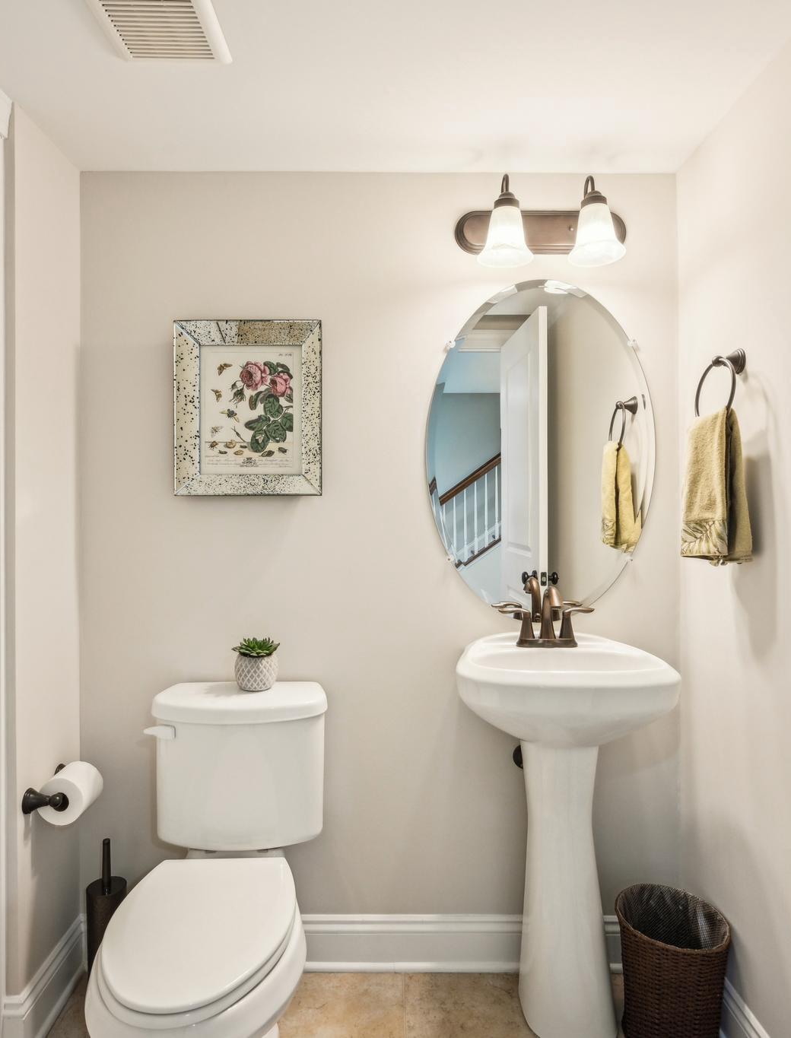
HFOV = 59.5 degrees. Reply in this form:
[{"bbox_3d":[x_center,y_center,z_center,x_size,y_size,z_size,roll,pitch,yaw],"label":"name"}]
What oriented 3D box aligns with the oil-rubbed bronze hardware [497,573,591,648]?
[{"bbox_3d":[0.386,0.245,1.712,0.246,0.158,0.168,0,1,0],"label":"oil-rubbed bronze hardware"}]

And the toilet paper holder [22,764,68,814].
[{"bbox_3d":[-0.794,0.635,1.645,0.076,0.058,0.203,0,1,0],"label":"toilet paper holder"}]

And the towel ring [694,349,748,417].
[{"bbox_3d":[0.720,-0.279,1.497,0.068,0.180,0.170,0,1,0],"label":"towel ring"}]

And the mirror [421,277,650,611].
[{"bbox_3d":[0.384,-0.178,1.827,0.608,0.905,0.016,0,1,0],"label":"mirror"}]

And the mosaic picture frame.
[{"bbox_3d":[-0.381,-0.287,1.810,0.385,0.457,0.045,0,1,0],"label":"mosaic picture frame"}]

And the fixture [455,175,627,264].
[{"bbox_3d":[0.384,-0.757,1.732,0.452,0.237,0.190,0,1,0],"label":"fixture"}]

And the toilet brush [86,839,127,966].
[{"bbox_3d":[-0.725,1.003,1.740,0.100,0.405,0.100,0,1,0],"label":"toilet brush"}]

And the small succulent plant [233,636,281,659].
[{"bbox_3d":[-0.347,0.318,1.715,0.115,0.053,0.112,0,1,0],"label":"small succulent plant"}]

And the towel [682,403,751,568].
[{"bbox_3d":[0.693,-0.070,1.497,0.080,0.330,0.195,0,1,0],"label":"towel"}]

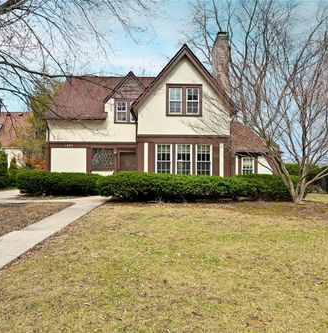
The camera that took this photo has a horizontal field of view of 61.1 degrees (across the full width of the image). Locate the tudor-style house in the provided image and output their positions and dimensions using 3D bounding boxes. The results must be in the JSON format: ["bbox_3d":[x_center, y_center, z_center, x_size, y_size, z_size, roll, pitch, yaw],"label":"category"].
[{"bbox_3d":[0.200,-3.600,18.100,14.200,10.000,8.800,0,0,0],"label":"tudor-style house"}]

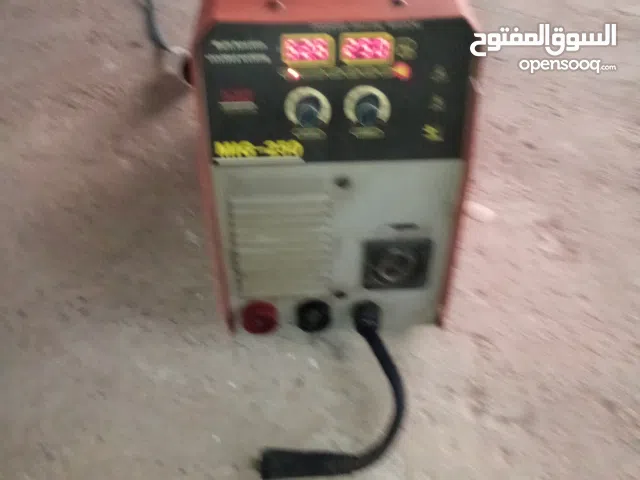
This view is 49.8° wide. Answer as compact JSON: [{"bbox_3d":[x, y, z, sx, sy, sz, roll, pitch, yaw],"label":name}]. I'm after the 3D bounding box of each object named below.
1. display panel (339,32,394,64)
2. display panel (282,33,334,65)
[{"bbox_3d":[0.042,-0.171,0.613,0.046,0.027,0.010,-2,22,-1],"label":"display panel"},{"bbox_3d":[-0.011,-0.169,0.613,0.046,0.027,0.010,-2,22,-1],"label":"display panel"}]

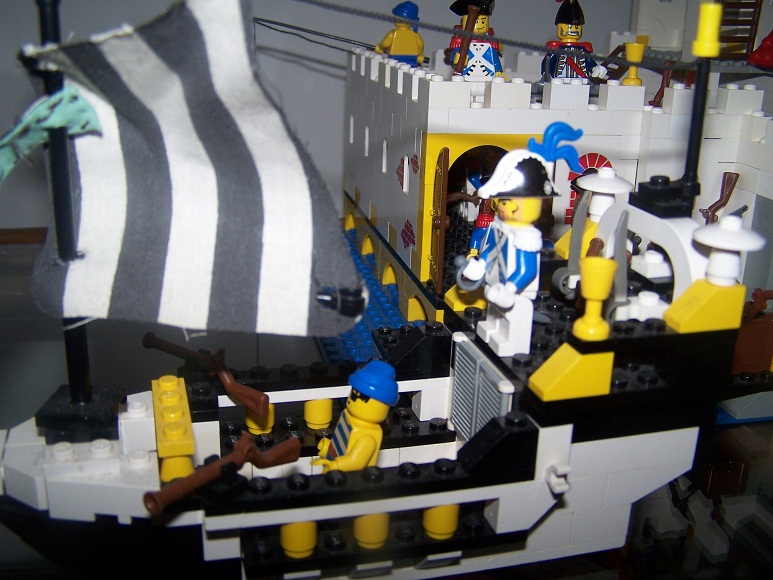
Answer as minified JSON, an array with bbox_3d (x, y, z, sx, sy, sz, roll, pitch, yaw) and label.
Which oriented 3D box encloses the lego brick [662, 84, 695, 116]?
[{"bbox_3d":[0.118,-0.075,0.334,0.016,0.011,0.008,-2,20,-14],"label":"lego brick"}]

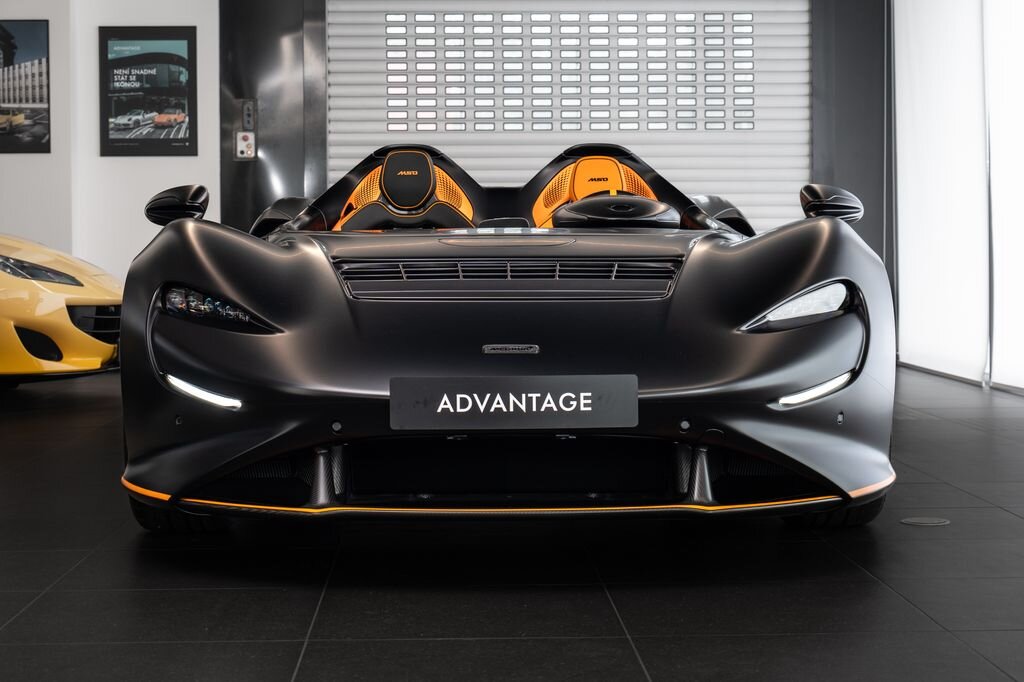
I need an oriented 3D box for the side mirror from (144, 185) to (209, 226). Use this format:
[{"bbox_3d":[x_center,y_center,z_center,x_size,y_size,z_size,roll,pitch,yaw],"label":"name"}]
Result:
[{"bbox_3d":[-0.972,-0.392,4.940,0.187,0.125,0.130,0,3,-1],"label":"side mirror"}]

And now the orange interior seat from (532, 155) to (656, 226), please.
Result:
[{"bbox_3d":[0.304,-0.208,5.489,0.510,0.820,0.680,0,3,-1],"label":"orange interior seat"}]

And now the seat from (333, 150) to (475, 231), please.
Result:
[{"bbox_3d":[-0.339,-0.204,5.490,0.510,0.820,0.680,0,3,-1],"label":"seat"}]

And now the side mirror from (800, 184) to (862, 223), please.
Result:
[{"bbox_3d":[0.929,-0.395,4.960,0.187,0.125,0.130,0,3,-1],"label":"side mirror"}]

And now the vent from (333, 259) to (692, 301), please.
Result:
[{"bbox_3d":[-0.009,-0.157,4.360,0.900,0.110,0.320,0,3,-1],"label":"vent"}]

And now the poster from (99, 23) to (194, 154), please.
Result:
[{"bbox_3d":[-2.216,-1.518,10.380,0.600,0.795,0.030,0,3,-2],"label":"poster"}]

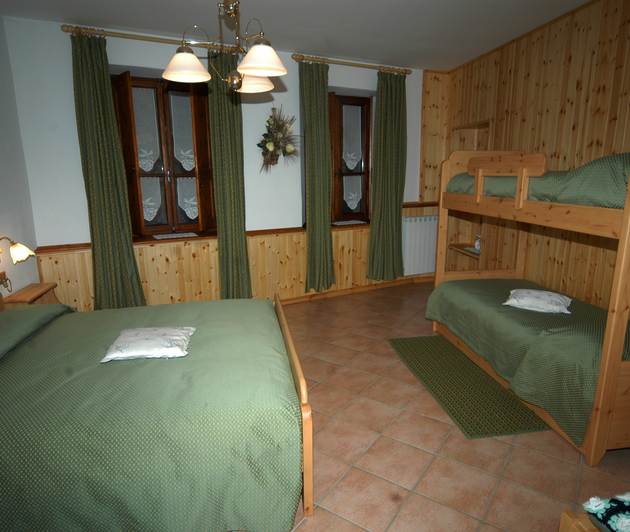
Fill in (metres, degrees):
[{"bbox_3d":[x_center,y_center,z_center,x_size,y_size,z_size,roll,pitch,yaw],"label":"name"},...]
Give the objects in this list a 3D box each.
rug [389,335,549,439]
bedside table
[{"bbox_3d":[1.115,0.853,3.171,0.600,0.012,1.573,-3,12,-7],"label":"rug"},{"bbox_3d":[-2.190,0.555,3.260,0.360,0.710,0.530,-4,12,-13],"label":"bedside table"}]

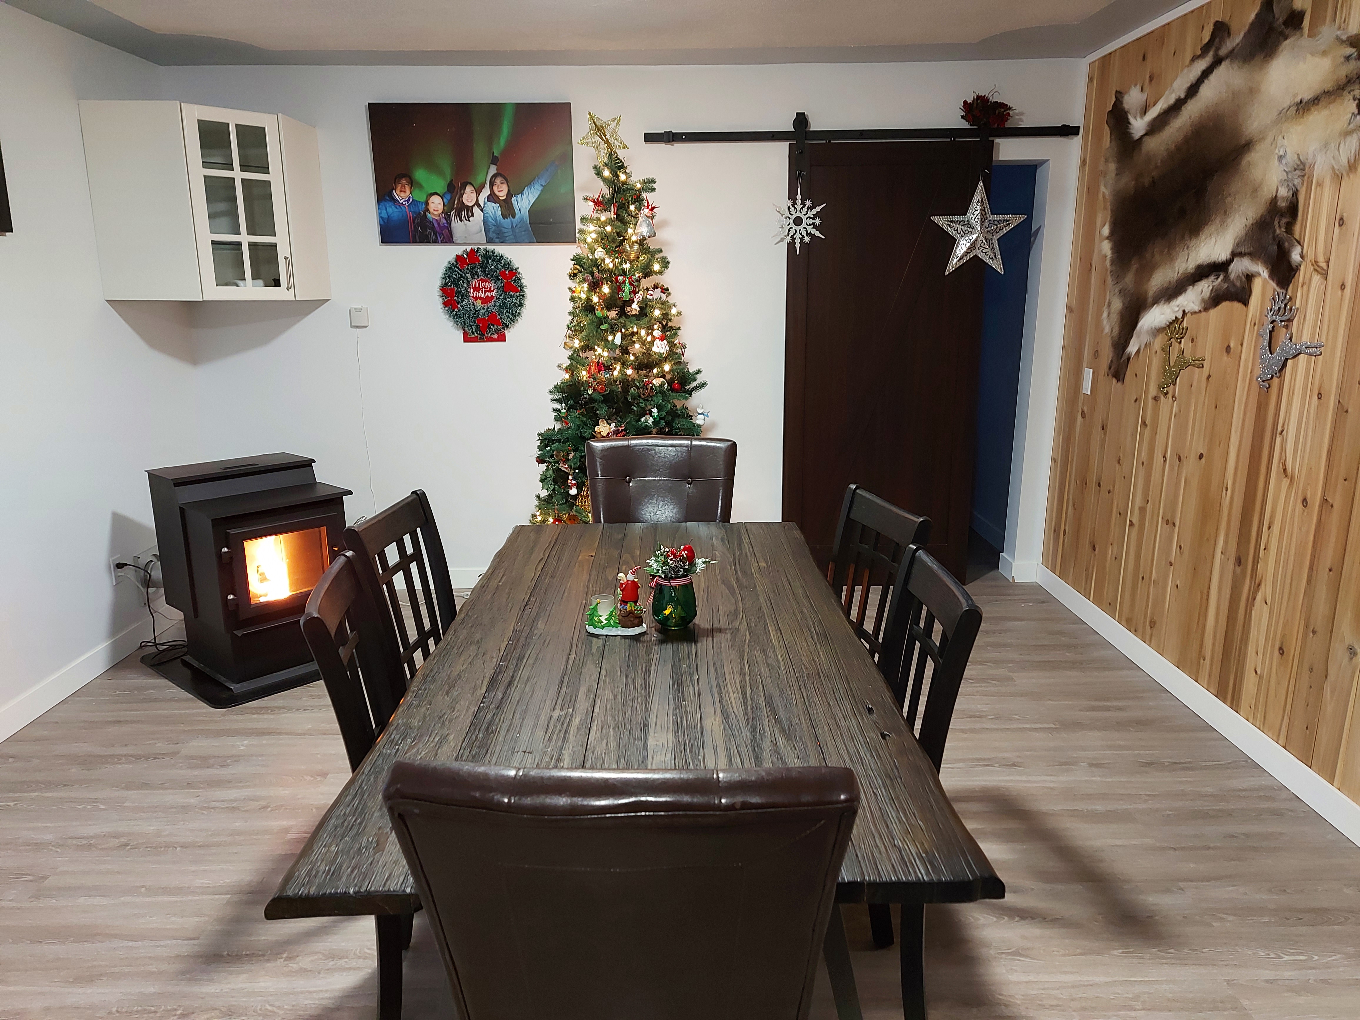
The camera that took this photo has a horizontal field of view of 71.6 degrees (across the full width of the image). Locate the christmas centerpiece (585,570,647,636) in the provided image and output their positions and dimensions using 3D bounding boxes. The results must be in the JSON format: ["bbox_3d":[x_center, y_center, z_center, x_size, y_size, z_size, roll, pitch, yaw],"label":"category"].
[{"bbox_3d":[-0.142,0.195,2.100,0.138,0.148,0.090,-1,14,0],"label":"christmas centerpiece"}]

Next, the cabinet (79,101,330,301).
[{"bbox_3d":[-2.084,-1.313,4.126,0.740,0.760,0.930,13,19,43],"label":"cabinet"}]

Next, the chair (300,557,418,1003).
[{"bbox_3d":[-0.398,0.587,1.938,0.530,0.960,0.440,-2,14,-8],"label":"chair"}]

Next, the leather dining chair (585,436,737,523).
[{"bbox_3d":[-0.051,0.318,2.980,0.485,1.020,0.620,-1,14,0],"label":"leather dining chair"}]

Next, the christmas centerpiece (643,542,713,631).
[{"bbox_3d":[-0.005,0.164,2.093,0.148,0.183,0.133,-1,14,-1],"label":"christmas centerpiece"}]

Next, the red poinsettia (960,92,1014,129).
[{"bbox_3d":[1.376,-1.794,4.214,0.248,0.162,0.160,-1,14,0],"label":"red poinsettia"}]

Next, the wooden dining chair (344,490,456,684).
[{"bbox_3d":[-0.475,0.469,2.424,0.530,0.960,0.440,1,14,7],"label":"wooden dining chair"}]

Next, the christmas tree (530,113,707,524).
[{"bbox_3d":[-0.258,-0.553,4.061,0.930,2.170,0.930,-1,14,-1],"label":"christmas tree"}]

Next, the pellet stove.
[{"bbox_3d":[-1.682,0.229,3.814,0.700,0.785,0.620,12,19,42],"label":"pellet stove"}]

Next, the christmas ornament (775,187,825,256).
[{"bbox_3d":[0.548,-1.324,4.309,0.240,0.303,0.020,-1,14,0],"label":"christmas ornament"}]

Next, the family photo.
[{"bbox_3d":[-0.936,-1.529,4.289,0.895,0.607,0.035,-1,14,-1],"label":"family photo"}]

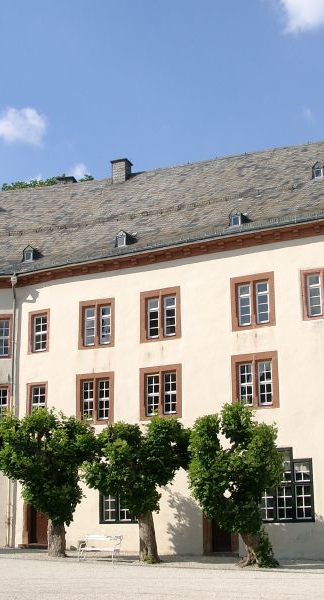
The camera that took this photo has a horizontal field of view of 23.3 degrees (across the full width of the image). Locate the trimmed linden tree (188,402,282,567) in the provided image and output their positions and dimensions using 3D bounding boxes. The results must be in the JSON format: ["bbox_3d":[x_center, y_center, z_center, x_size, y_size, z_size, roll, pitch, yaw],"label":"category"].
[{"bbox_3d":[2.439,5.998,25.843,3.108,5.259,2.953,-1,-15,0],"label":"trimmed linden tree"}]

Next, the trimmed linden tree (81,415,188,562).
[{"bbox_3d":[-0.877,6.525,27.109,3.749,4.854,3.374,-9,-17,27],"label":"trimmed linden tree"}]

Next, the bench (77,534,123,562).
[{"bbox_3d":[-2.456,9.916,31.394,1.600,0.940,0.650,-5,-13,22],"label":"bench"}]

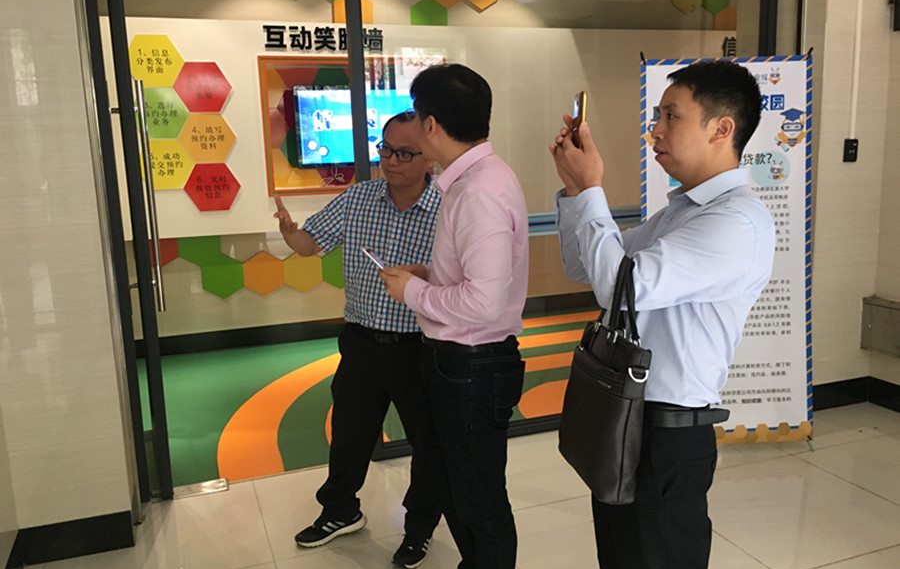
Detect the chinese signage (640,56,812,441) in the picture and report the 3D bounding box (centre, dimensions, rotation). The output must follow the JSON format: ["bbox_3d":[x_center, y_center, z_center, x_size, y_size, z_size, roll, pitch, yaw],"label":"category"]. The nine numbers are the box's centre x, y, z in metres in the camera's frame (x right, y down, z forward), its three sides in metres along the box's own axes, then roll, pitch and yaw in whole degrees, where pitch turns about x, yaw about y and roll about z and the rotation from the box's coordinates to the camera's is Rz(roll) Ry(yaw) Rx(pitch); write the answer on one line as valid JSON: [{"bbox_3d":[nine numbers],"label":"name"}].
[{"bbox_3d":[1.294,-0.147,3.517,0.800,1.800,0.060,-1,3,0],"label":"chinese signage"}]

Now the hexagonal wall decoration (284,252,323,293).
[{"bbox_3d":[-1.196,-0.112,6.164,0.317,0.366,0.025,-6,10,-19],"label":"hexagonal wall decoration"}]

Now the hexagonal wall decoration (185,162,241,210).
[{"bbox_3d":[-1.688,-0.689,5.370,0.394,0.341,0.025,-5,11,-19],"label":"hexagonal wall decoration"}]

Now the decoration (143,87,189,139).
[{"bbox_3d":[-1.989,-1.171,5.181,0.394,0.341,0.025,-5,11,-19],"label":"decoration"}]

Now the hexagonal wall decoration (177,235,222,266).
[{"bbox_3d":[-1.885,-0.305,5.673,0.305,0.352,0.025,-5,11,-19],"label":"hexagonal wall decoration"}]

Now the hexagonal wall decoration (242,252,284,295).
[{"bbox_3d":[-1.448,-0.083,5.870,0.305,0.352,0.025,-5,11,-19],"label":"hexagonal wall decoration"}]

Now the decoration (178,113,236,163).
[{"bbox_3d":[-1.812,-1.093,5.648,0.425,0.367,0.025,-6,10,-19],"label":"decoration"}]

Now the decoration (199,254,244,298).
[{"bbox_3d":[-1.734,-0.060,5.769,0.305,0.352,0.025,-5,11,-19],"label":"decoration"}]

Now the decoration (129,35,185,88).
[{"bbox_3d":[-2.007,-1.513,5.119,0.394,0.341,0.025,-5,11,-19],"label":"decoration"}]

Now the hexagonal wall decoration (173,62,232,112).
[{"bbox_3d":[-1.830,-1.459,5.586,0.425,0.367,0.025,-6,10,-19],"label":"hexagonal wall decoration"}]

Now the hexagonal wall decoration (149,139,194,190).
[{"bbox_3d":[-2.098,-0.885,5.574,0.425,0.367,0.025,-6,10,-19],"label":"hexagonal wall decoration"}]

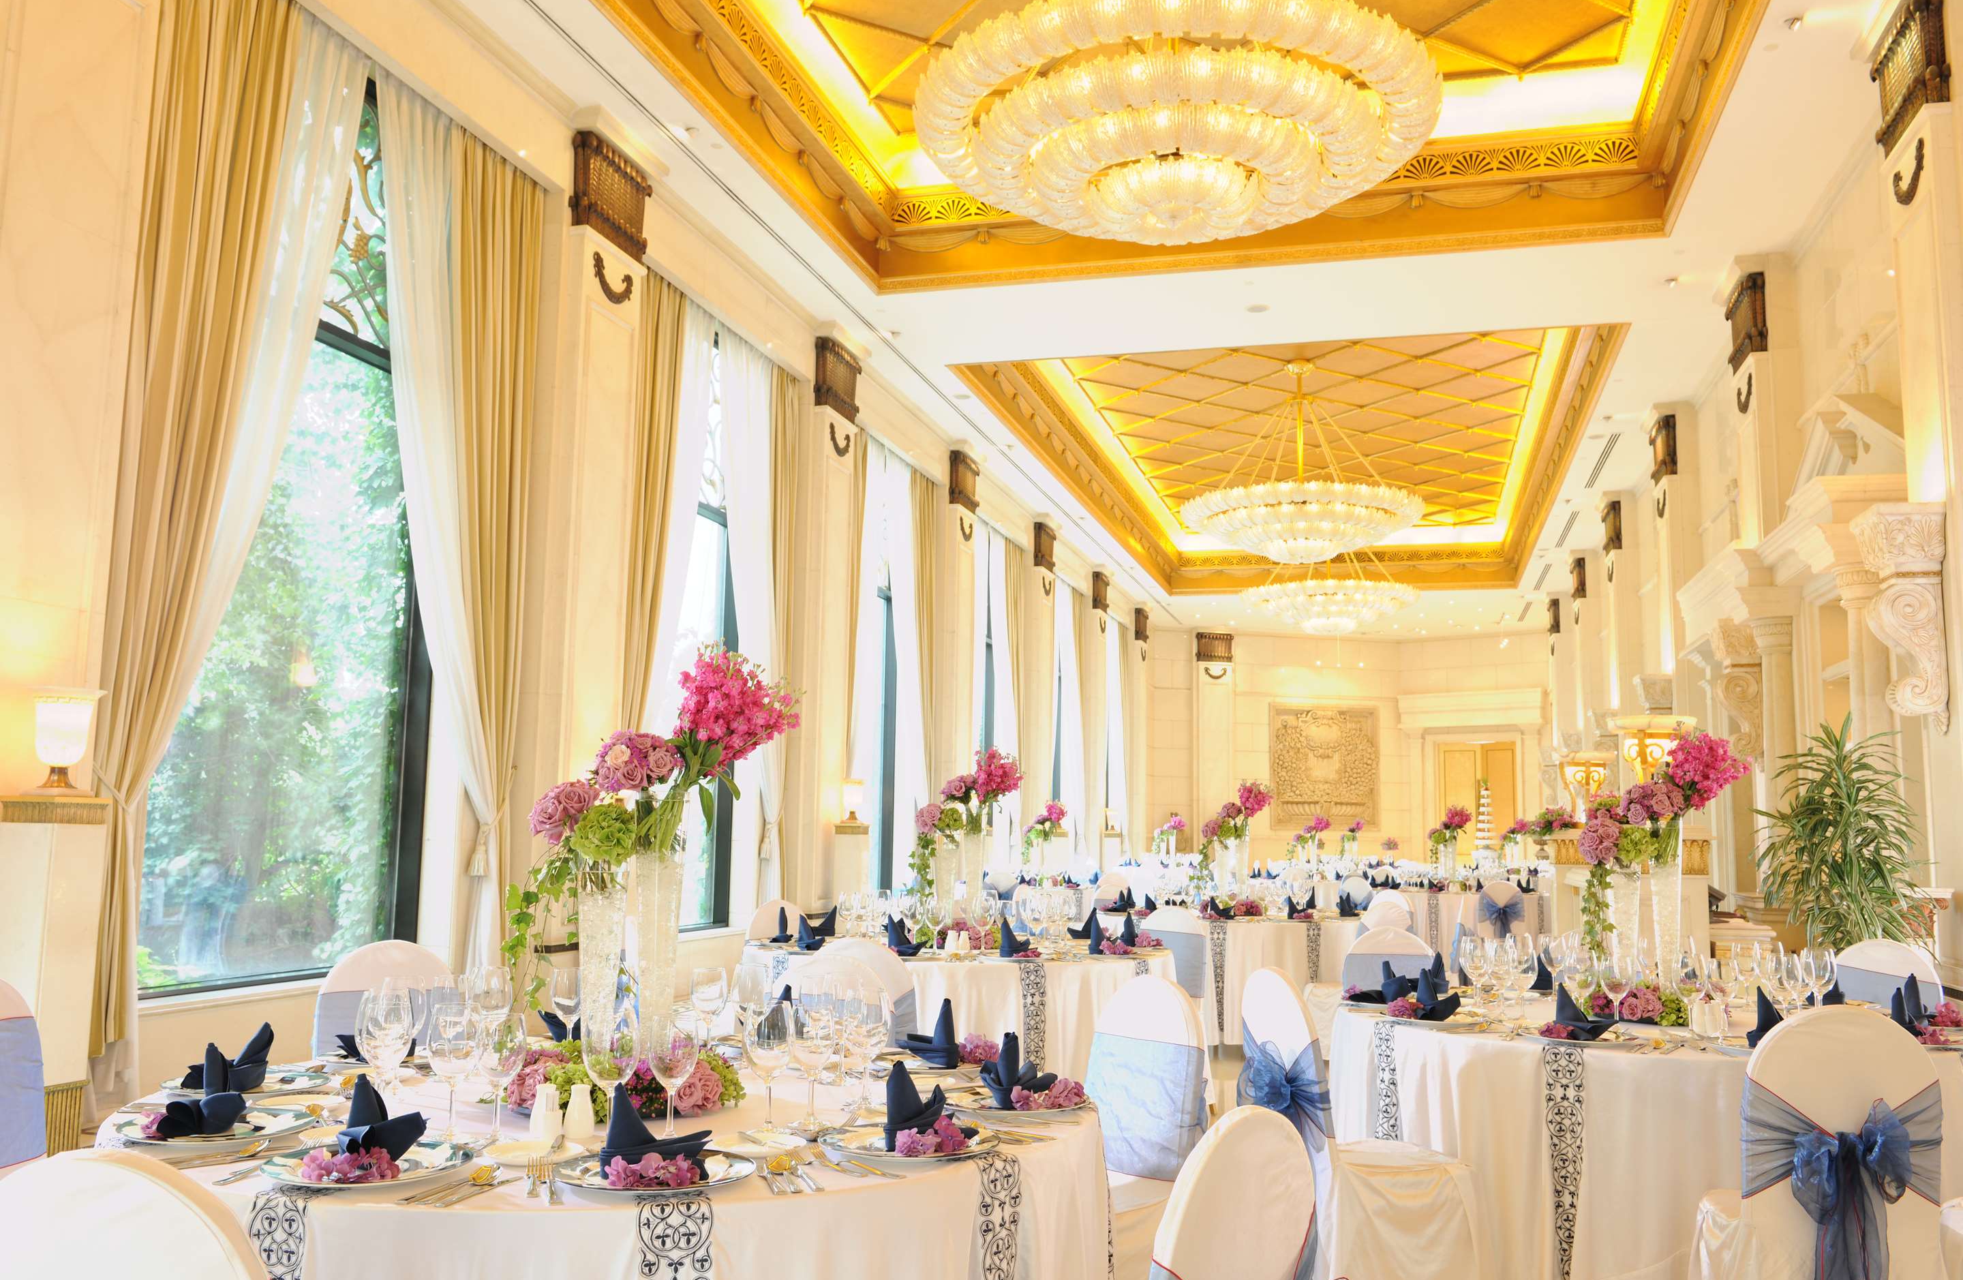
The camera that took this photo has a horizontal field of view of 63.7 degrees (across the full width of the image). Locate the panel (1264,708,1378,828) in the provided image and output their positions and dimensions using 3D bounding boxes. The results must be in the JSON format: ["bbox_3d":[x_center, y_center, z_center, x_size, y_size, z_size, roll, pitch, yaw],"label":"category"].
[{"bbox_3d":[6.937,2.577,32.000,2.300,2.600,0.150,2,-7,-7],"label":"panel"}]

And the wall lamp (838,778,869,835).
[{"bbox_3d":[-1.135,1.457,13.965,0.270,0.460,0.270,-1,-7,15],"label":"wall lamp"}]

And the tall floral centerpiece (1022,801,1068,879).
[{"bbox_3d":[0.664,2.119,16.500,0.460,0.890,0.340,-1,-7,15],"label":"tall floral centerpiece"}]

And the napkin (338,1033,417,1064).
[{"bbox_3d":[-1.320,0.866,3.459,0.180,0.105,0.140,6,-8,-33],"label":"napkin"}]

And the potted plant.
[{"bbox_3d":[4.172,1.326,7.679,0.800,1.920,0.800,-3,-8,29],"label":"potted plant"}]

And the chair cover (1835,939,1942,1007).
[{"bbox_3d":[3.034,1.528,5.492,0.540,0.950,0.430,5,-8,-30],"label":"chair cover"}]

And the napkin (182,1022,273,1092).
[{"bbox_3d":[-1.305,0.716,2.741,0.112,0.114,0.140,2,-7,-6],"label":"napkin"}]

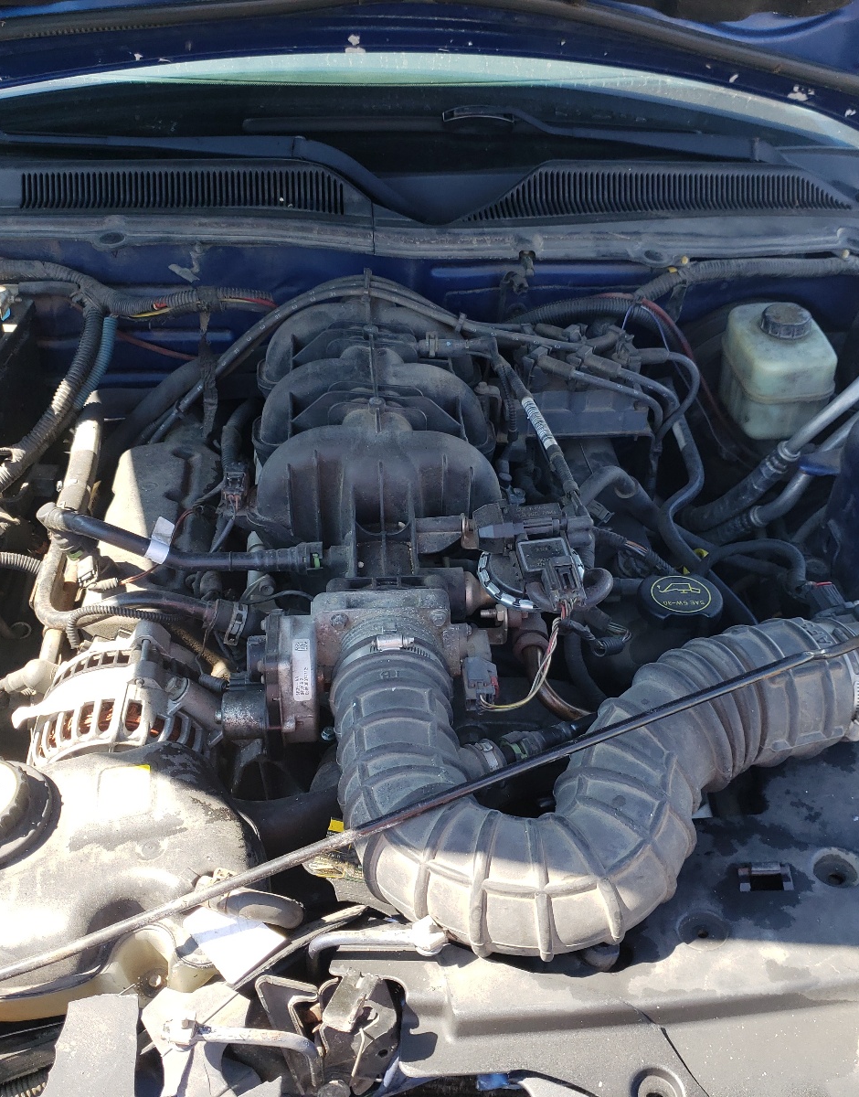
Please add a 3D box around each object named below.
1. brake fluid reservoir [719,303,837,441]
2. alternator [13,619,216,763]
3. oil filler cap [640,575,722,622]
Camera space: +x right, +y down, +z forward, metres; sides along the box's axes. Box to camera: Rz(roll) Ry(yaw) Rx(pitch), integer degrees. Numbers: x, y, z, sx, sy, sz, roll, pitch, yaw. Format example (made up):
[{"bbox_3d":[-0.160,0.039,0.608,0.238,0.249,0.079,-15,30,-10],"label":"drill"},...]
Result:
[{"bbox_3d":[0.376,-0.202,1.200,0.090,0.104,0.122,-6,41,-1],"label":"brake fluid reservoir"},{"bbox_3d":[-0.240,0.165,0.891,0.158,0.150,0.165,-2,41,-5],"label":"alternator"},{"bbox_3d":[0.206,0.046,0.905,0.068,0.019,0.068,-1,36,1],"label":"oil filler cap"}]

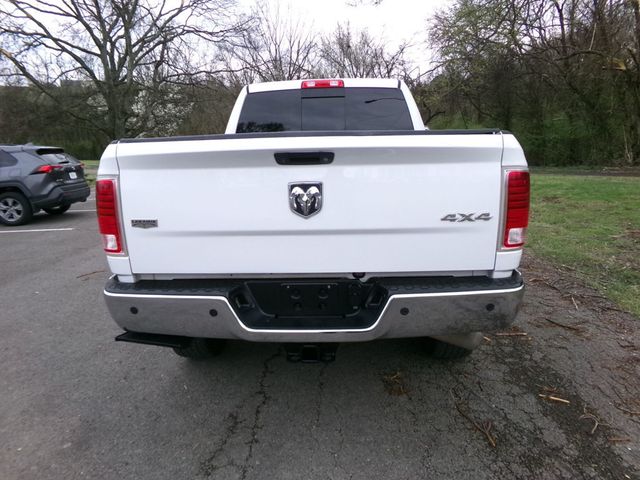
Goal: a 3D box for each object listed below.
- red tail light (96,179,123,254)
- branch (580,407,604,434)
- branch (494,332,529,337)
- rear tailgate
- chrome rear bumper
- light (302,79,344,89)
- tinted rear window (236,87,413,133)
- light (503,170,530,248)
[{"bbox_3d":[-0.948,-0.107,2.000,0.120,0.340,0.128,-1,11,3],"label":"red tail light"},{"bbox_3d":[1.389,0.920,2.261,0.113,0.029,0.236,6,14,33],"label":"branch"},{"bbox_3d":[1.435,0.708,3.324,0.257,0.020,0.025,-1,11,-1],"label":"branch"},{"bbox_3d":[-0.051,-0.151,1.928,1.615,0.589,0.099,-1,11,3],"label":"rear tailgate"},{"bbox_3d":[-0.045,0.289,1.923,1.836,0.209,0.310,-1,11,3],"label":"chrome rear bumper"},{"bbox_3d":[0.030,-1.349,3.815,0.359,0.075,0.069,-1,11,3],"label":"light"},{"bbox_3d":[0.033,-1.097,3.826,1.546,0.399,0.128,-1,11,3],"label":"tinted rear window"},{"bbox_3d":[0.850,-0.129,1.909,0.120,0.340,0.128,-1,11,3],"label":"light"}]

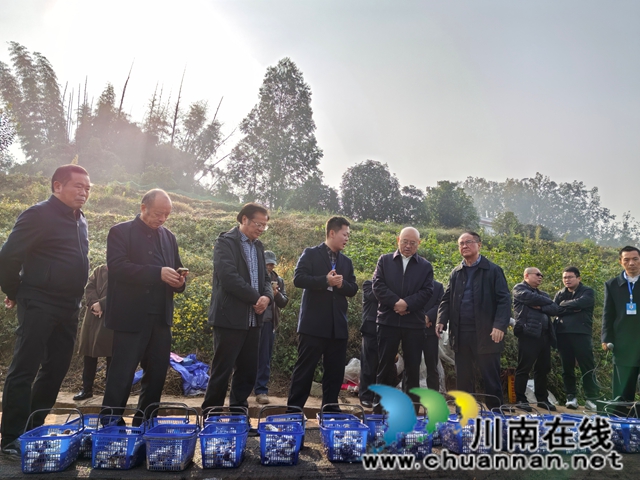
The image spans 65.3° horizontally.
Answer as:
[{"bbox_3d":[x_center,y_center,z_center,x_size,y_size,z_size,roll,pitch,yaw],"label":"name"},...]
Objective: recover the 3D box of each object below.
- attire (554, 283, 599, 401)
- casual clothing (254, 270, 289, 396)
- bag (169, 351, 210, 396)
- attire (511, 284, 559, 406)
[{"bbox_3d":[3.090,1.217,6.014,0.360,1.396,0.550,12,-17,-41],"label":"attire"},{"bbox_3d":[-0.561,1.008,5.440,0.500,1.360,0.360,9,-14,-27],"label":"casual clothing"},{"bbox_3d":[-1.440,1.495,5.550,0.530,0.500,0.420,1,-13,0],"label":"bag"},{"bbox_3d":[2.586,1.222,5.990,0.540,1.460,0.380,9,-15,-31],"label":"attire"}]

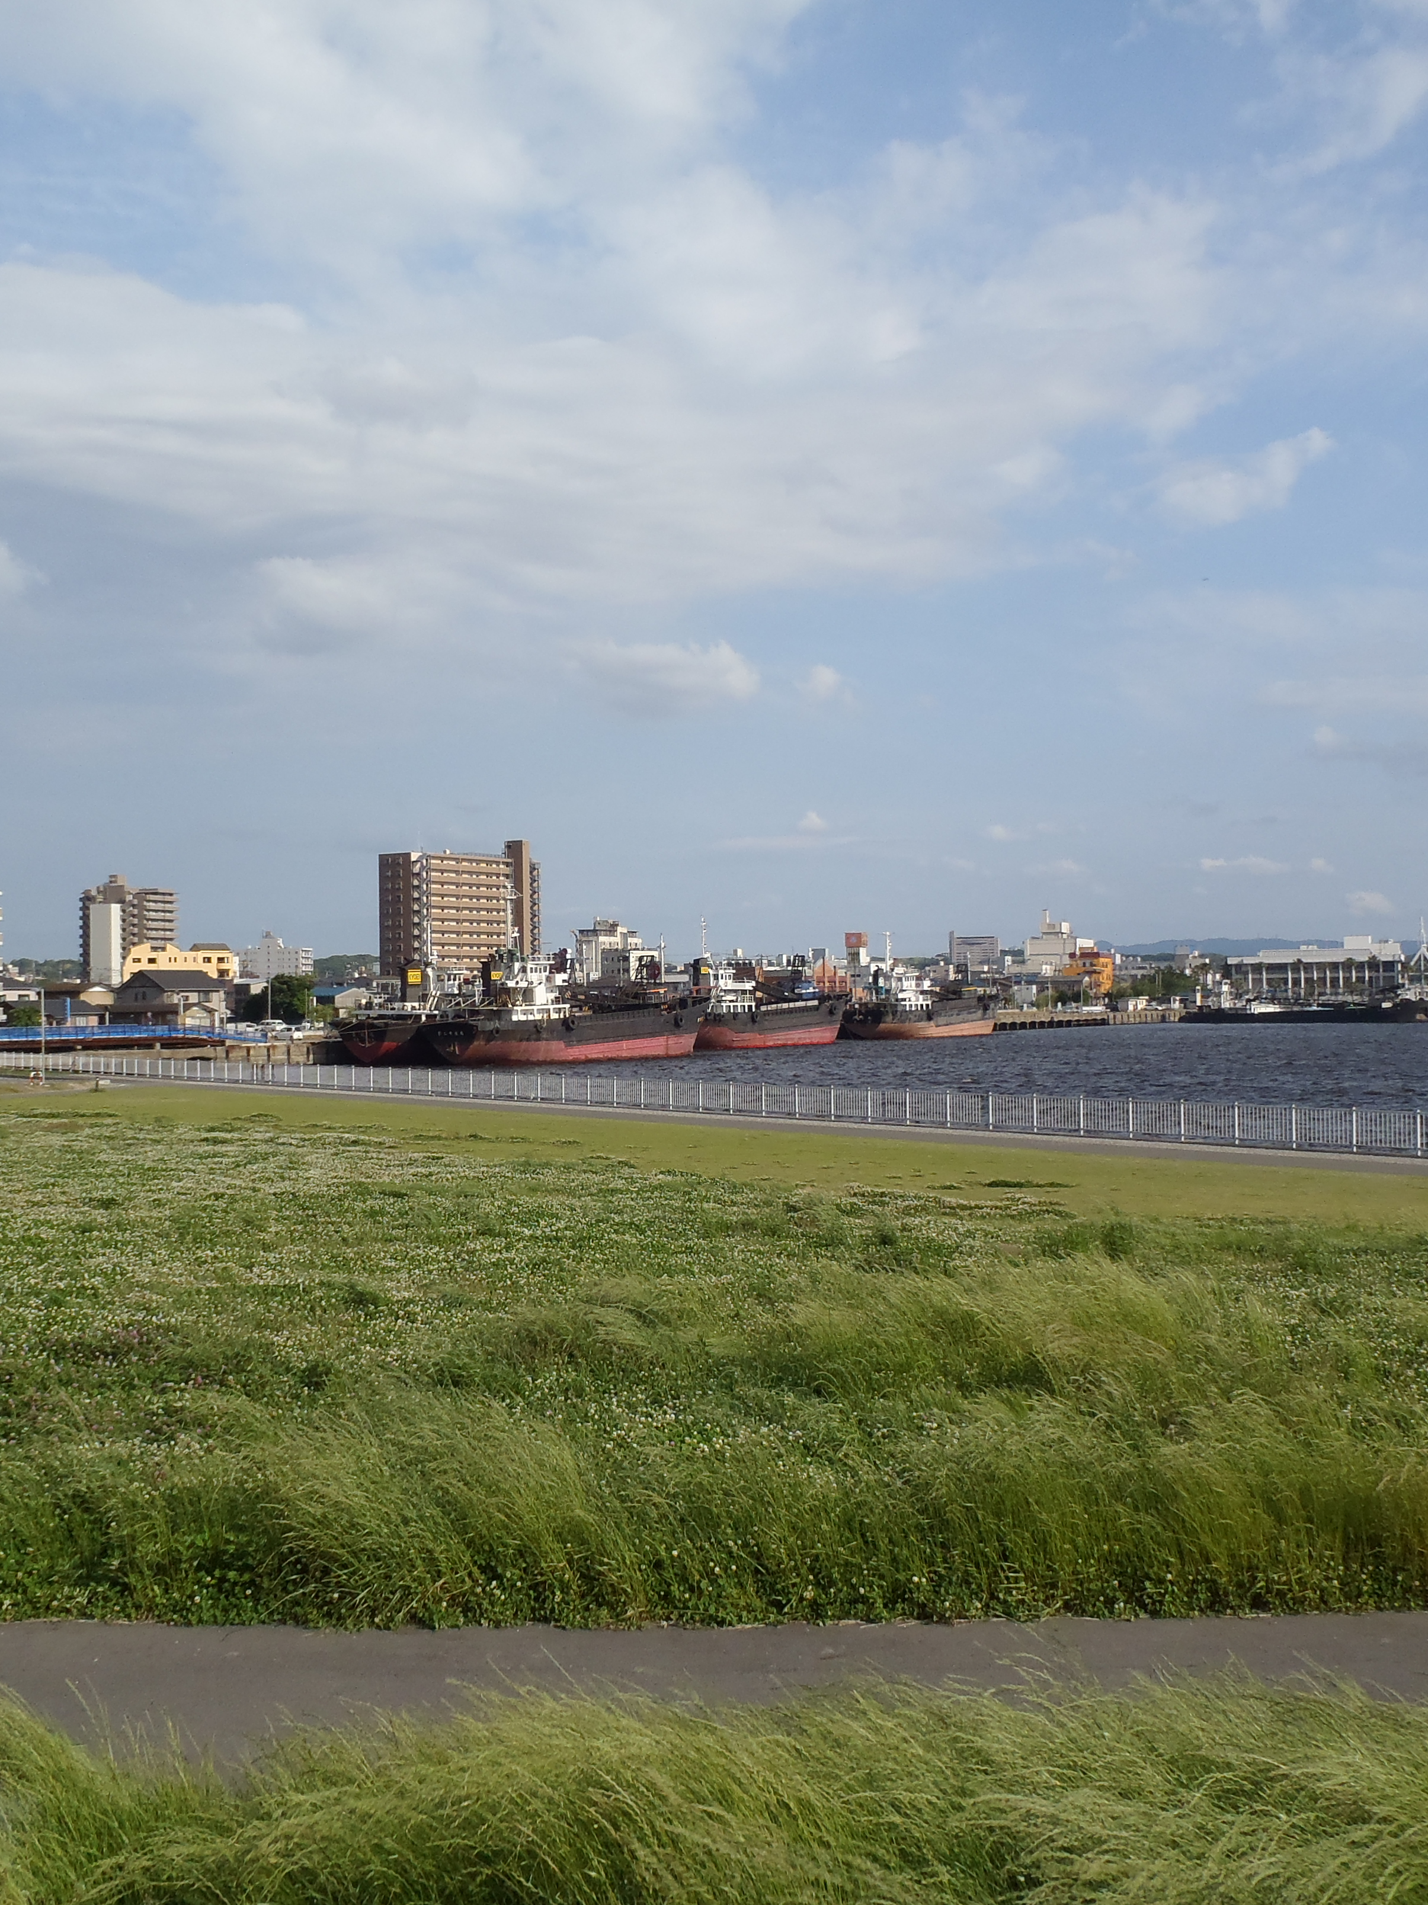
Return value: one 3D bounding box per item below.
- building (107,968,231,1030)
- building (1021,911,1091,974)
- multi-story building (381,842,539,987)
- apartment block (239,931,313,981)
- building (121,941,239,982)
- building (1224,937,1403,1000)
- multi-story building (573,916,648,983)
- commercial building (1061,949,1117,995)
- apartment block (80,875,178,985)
[{"bbox_3d":[-73.060,7.120,275.710,12.000,9.180,10.500,-2,-2,36],"label":"building"},{"bbox_3d":[108.630,2.210,650.080,16.000,29.500,17.000,-1,-1,33],"label":"building"},{"bbox_3d":[-62.040,-5.760,506.580,18.500,43.200,41.000,-1,-1,33],"label":"multi-story building"},{"bbox_3d":[-190.690,8.630,899.990,38.000,34.200,11.000,-1,-1,33],"label":"apartment block"},{"bbox_3d":[-118.150,6.560,454.990,25.000,17.500,14.000,0,-1,-7],"label":"building"},{"bbox_3d":[182.820,6.550,621.810,49.000,19.730,28.000,-1,-1,21],"label":"building"},{"bbox_3d":[-25.460,4.920,561.960,18.500,25.690,16.000,-2,-2,36],"label":"multi-story building"},{"bbox_3d":[95.160,7.340,522.220,11.000,15.810,10.000,-2,-2,36],"label":"commercial building"},{"bbox_3d":[-181.120,-0.300,637.010,20.000,43.740,22.000,-2,-2,36],"label":"apartment block"}]

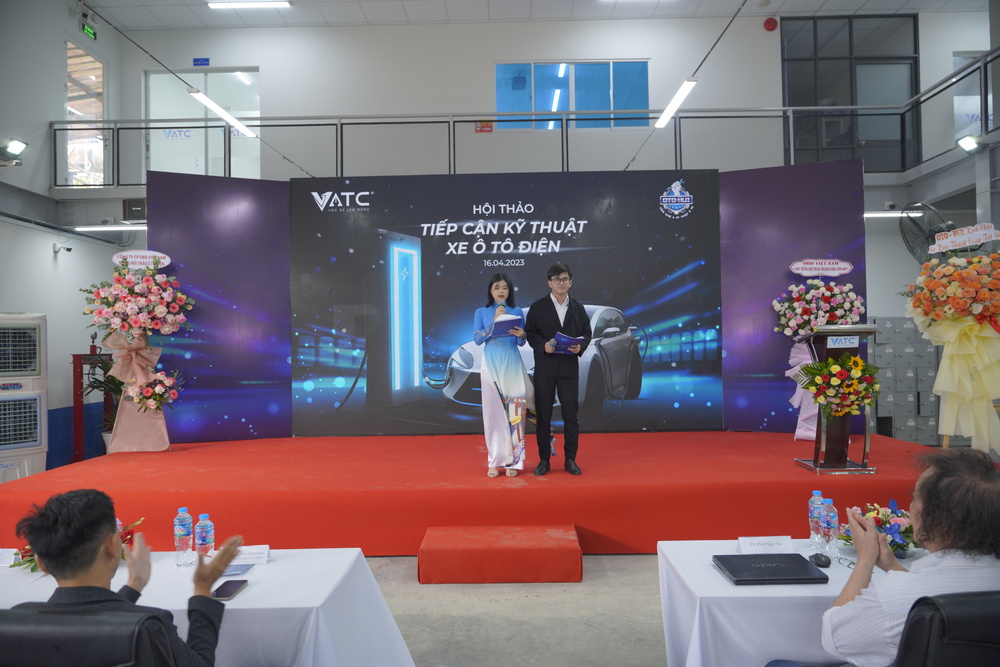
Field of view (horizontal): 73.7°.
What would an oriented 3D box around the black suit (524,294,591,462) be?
[{"bbox_3d":[0.479,0.370,5.550,0.540,1.370,0.400,-1,0,0],"label":"black suit"}]

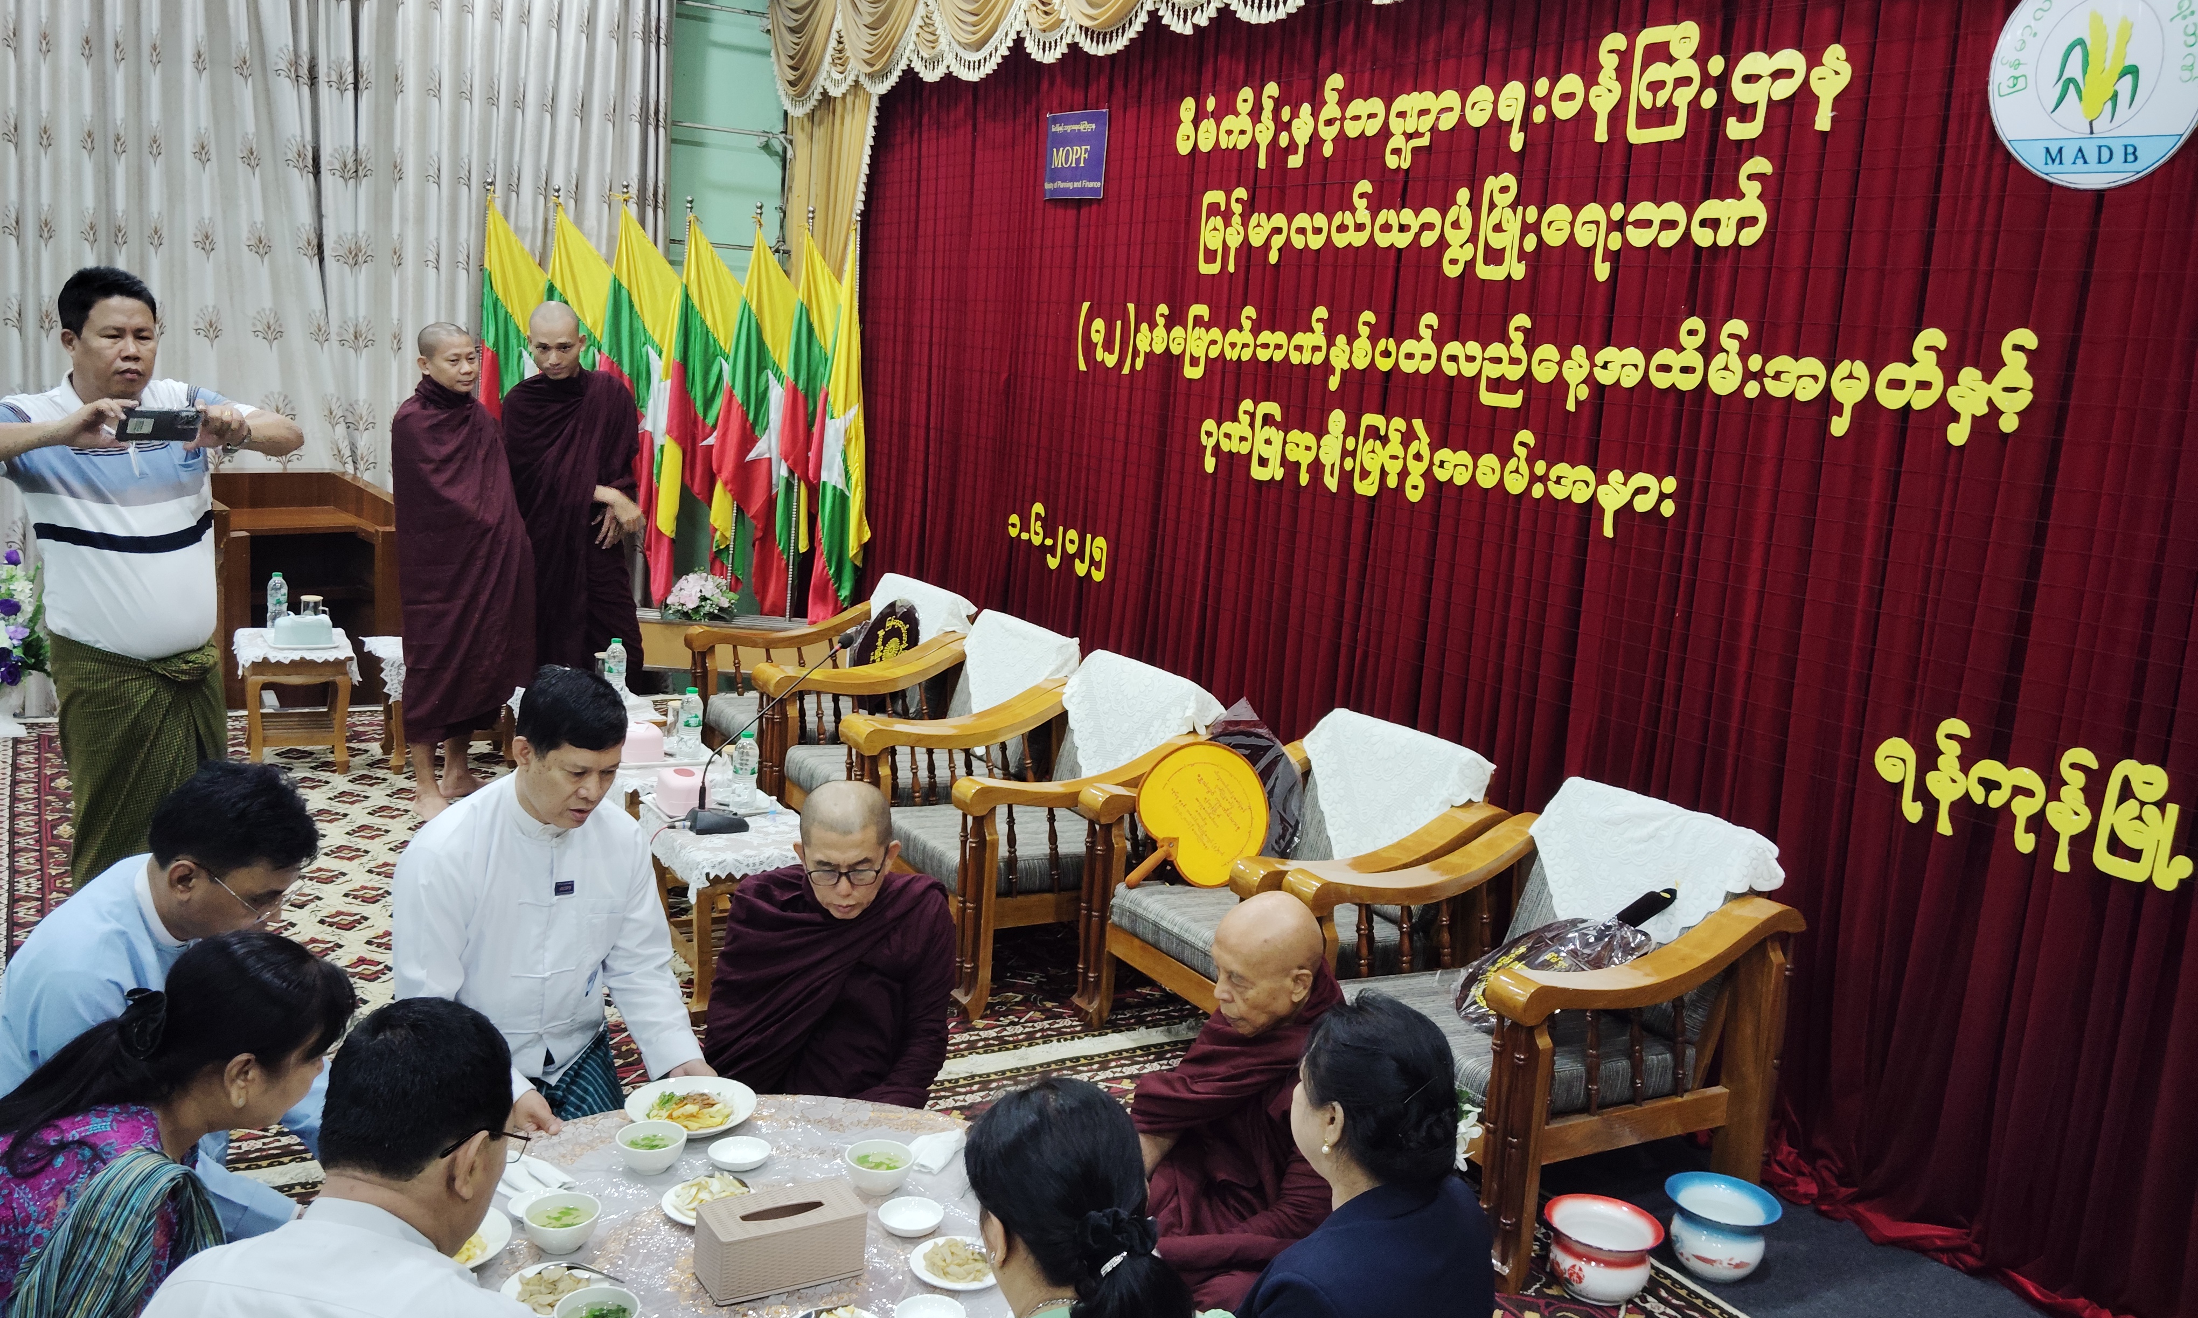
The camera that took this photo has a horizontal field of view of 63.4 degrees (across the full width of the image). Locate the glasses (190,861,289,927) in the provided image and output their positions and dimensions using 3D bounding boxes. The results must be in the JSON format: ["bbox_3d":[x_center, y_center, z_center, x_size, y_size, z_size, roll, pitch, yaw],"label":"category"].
[{"bbox_3d":[-1.200,0.305,2.490,0.140,0.045,0.140,43,9,-9],"label":"glasses"}]

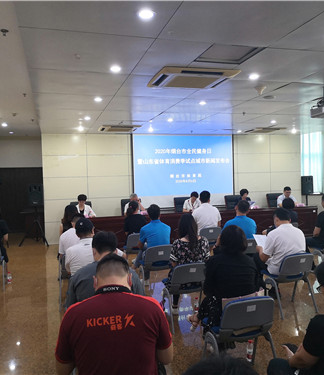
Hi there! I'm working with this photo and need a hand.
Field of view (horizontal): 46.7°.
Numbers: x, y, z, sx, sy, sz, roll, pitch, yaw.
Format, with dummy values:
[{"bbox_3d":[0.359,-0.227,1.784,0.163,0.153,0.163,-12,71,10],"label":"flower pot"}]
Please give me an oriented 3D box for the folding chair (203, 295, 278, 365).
[{"bbox_3d":[0.607,1.203,3.019,0.520,0.740,0.520,-2,1,-18],"label":"folding chair"}]

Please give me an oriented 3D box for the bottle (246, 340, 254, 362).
[{"bbox_3d":[0.790,1.463,3.370,0.061,0.185,0.061,-2,1,0],"label":"bottle"}]

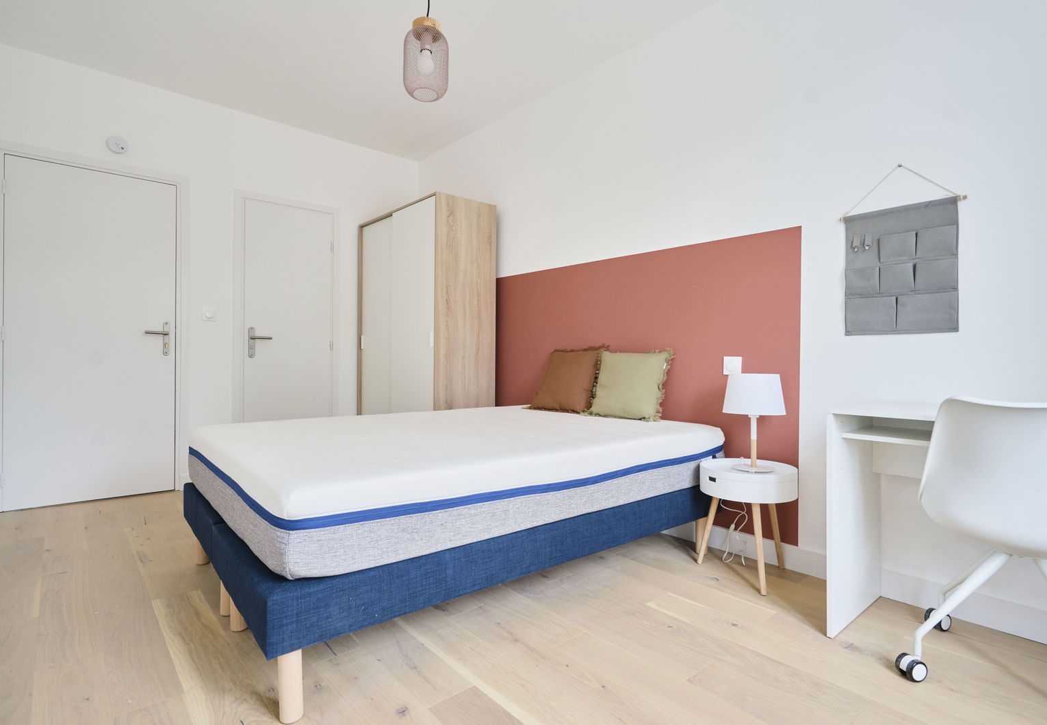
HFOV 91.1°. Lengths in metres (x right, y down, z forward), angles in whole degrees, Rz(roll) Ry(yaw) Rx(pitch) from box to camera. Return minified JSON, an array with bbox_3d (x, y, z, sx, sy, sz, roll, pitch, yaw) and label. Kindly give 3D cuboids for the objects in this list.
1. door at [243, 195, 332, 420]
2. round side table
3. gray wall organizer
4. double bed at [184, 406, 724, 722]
[{"bbox_3d":[-1.806,-0.169,3.961,0.680,2.060,0.050,0,0,-42],"label":"door"},{"bbox_3d":[0.947,0.668,2.169,0.390,0.456,0.390,1,0,0],"label":"round side table"},{"bbox_3d":[1.414,-0.350,1.946,0.025,0.487,0.355,0,0,-42],"label":"gray wall organizer"},{"bbox_3d":[-0.271,0.584,2.360,2.000,0.600,1.420,0,0,-40],"label":"double bed"}]

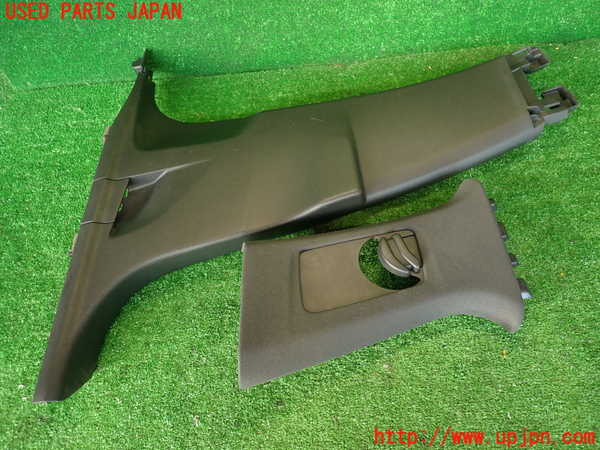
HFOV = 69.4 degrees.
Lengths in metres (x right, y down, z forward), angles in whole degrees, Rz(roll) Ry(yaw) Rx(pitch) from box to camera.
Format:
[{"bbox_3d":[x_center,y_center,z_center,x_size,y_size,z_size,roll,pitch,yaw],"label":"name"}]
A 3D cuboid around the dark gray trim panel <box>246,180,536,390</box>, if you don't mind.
[{"bbox_3d":[0.104,0.043,0.557,0.390,0.075,0.230,-10,53,-8],"label":"dark gray trim panel"}]

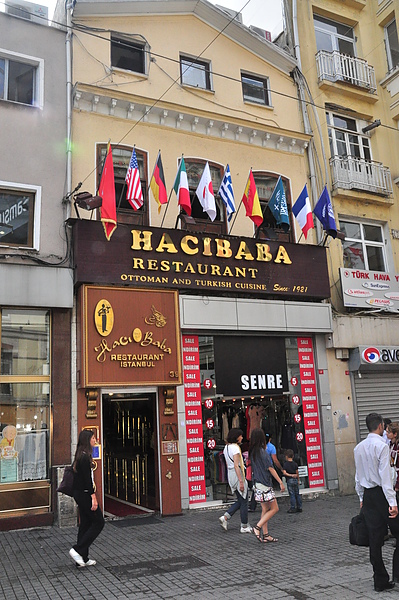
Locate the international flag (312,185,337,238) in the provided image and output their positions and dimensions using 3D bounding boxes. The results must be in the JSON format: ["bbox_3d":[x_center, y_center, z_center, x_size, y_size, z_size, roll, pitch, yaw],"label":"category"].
[{"bbox_3d":[2.687,-1.843,11.044,0.208,1.069,0.554,7,-15,-40],"label":"international flag"}]

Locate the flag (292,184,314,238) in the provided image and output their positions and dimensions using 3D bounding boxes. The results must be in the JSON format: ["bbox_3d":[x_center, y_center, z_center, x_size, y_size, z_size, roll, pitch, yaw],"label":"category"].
[{"bbox_3d":[2.294,-1.842,11.085,0.210,1.110,0.520,3,-13,-25],"label":"flag"}]

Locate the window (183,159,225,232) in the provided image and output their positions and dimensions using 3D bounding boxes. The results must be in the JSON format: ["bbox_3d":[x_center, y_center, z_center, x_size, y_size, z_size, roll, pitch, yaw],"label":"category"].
[{"bbox_3d":[0.131,-2.279,11.595,1.149,1.942,0.150,3,-13,-25],"label":"window"}]

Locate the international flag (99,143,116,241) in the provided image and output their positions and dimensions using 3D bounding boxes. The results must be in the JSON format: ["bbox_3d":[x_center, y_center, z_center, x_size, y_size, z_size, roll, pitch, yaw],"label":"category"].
[{"bbox_3d":[-1.594,-1.860,9.066,0.208,1.594,0.742,7,-15,-40],"label":"international flag"}]

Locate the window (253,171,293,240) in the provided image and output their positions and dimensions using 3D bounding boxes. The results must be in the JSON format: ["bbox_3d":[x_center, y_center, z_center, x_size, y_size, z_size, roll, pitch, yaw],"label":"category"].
[{"bbox_3d":[1.776,-2.197,12.371,1.085,1.933,0.150,3,-13,-25],"label":"window"}]

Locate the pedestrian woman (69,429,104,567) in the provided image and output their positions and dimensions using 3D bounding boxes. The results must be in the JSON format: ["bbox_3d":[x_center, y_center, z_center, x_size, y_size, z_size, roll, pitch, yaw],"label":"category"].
[{"bbox_3d":[-1.513,2.627,6.960,0.470,1.690,0.460,3,-13,-25],"label":"pedestrian woman"}]

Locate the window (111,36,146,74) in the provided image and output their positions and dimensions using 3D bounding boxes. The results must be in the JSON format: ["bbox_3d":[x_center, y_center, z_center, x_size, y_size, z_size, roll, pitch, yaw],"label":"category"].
[{"bbox_3d":[-1.579,-5.478,11.594,0.800,0.820,0.150,3,-13,-25],"label":"window"}]

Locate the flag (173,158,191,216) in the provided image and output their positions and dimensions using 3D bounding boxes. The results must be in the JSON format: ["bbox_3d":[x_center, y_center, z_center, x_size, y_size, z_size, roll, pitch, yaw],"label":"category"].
[{"bbox_3d":[-0.309,-2.064,9.636,0.208,1.109,0.554,7,-15,-40],"label":"flag"}]

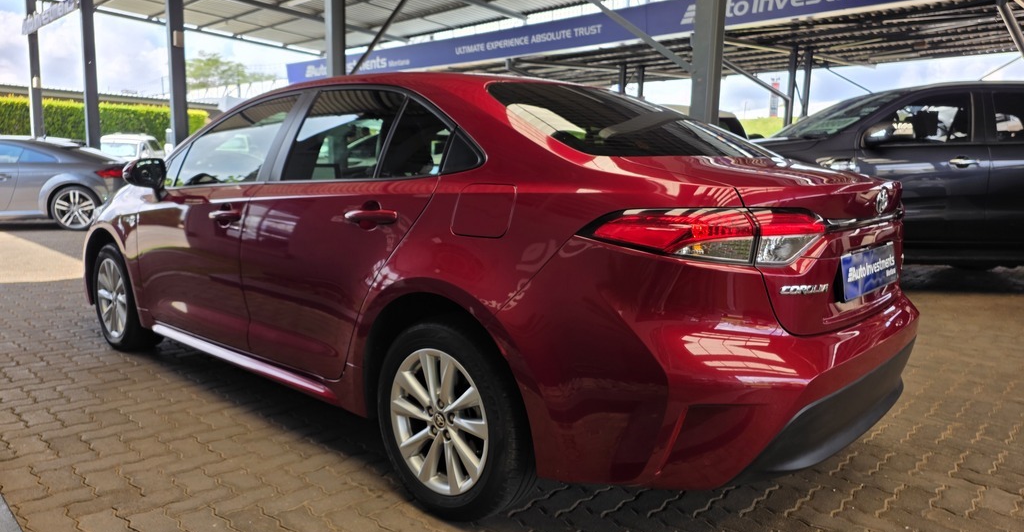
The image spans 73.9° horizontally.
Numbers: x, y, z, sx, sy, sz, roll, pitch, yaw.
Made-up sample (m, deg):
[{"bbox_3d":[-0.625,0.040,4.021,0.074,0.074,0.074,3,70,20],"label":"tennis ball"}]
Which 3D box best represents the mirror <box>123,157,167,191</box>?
[{"bbox_3d":[-1.665,-0.424,3.111,0.160,0.155,0.200,8,10,41],"label":"mirror"}]

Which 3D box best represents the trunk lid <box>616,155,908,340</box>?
[{"bbox_3d":[0.879,-0.100,2.185,0.580,0.480,1.200,8,10,41],"label":"trunk lid"}]

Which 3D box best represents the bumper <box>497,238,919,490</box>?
[{"bbox_3d":[0.819,0.200,2.273,0.750,0.670,1.760,8,10,41],"label":"bumper"}]

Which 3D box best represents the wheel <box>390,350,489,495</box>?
[{"bbox_3d":[-0.181,0.469,2.130,0.445,0.445,0.160,8,10,41],"label":"wheel"}]

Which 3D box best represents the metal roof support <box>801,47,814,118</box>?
[{"bbox_3d":[6.556,-2.903,15.396,0.120,3.947,0.150,9,11,43],"label":"metal roof support"}]

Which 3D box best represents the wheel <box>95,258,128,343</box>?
[{"bbox_3d":[-2.205,0.177,3.893,0.445,0.445,0.160,8,10,41],"label":"wheel"}]

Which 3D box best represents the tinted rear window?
[{"bbox_3d":[0.468,-0.499,2.500,0.660,0.120,1.180,36,27,33],"label":"tinted rear window"}]

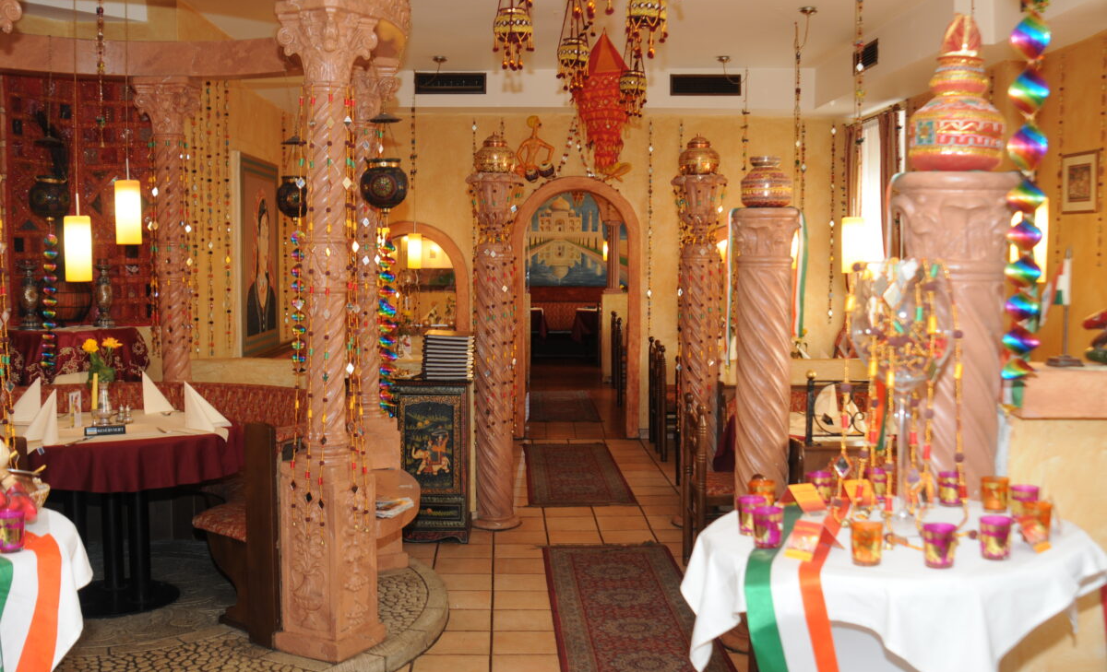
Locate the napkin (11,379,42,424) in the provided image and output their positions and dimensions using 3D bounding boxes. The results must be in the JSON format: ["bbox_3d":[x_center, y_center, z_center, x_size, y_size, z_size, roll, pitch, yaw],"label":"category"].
[{"bbox_3d":[-2.453,0.299,5.175,0.140,0.200,0.150,1,5,15],"label":"napkin"}]

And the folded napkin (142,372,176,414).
[{"bbox_3d":[-1.958,0.278,5.483,0.155,0.195,0.160,3,6,33],"label":"folded napkin"}]

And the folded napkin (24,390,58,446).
[{"bbox_3d":[-2.144,0.343,4.623,0.155,0.205,0.170,-3,6,-37],"label":"folded napkin"}]

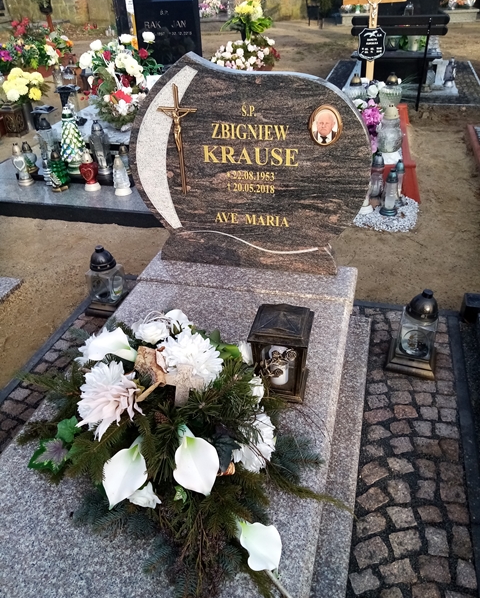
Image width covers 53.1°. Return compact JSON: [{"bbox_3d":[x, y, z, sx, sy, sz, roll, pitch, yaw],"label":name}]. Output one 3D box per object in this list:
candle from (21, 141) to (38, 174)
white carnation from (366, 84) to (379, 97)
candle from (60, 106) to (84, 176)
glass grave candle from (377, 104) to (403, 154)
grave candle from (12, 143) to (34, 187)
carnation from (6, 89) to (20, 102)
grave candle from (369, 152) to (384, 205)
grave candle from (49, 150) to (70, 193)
[{"bbox_3d":[-1.528,-1.020,3.458,0.100,0.205,0.100,6,37,14],"label":"candle"},{"bbox_3d":[1.033,-1.618,3.740,0.085,0.085,0.085,6,37,14],"label":"white carnation"},{"bbox_3d":[-1.126,-1.063,3.235,0.166,0.431,0.166,7,36,14],"label":"candle"},{"bbox_3d":[0.960,-1.093,3.066,0.168,0.281,0.168,7,36,14],"label":"glass grave candle"},{"bbox_3d":[-1.553,-0.945,3.396,0.115,0.280,0.115,-13,37,-13],"label":"grave candle"},{"bbox_3d":[-2.206,-1.982,4.683,0.115,0.105,0.115,-12,36,-10],"label":"carnation"},{"bbox_3d":[0.815,-0.712,2.852,0.085,0.317,0.085,7,36,14],"label":"grave candle"},{"bbox_3d":[-1.265,-0.879,3.291,0.120,0.260,0.110,1,36,8],"label":"grave candle"}]

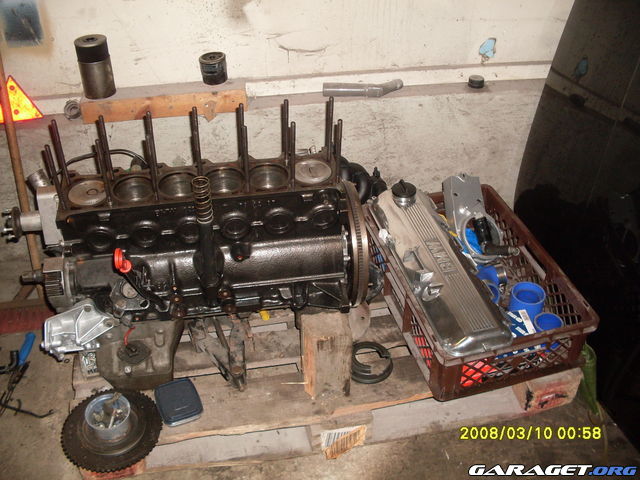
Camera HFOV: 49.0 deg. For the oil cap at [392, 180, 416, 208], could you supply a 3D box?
[{"bbox_3d":[0.222,-0.124,1.870,0.060,0.040,0.060,-1,39,0],"label":"oil cap"}]

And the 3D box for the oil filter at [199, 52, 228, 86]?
[{"bbox_3d":[-0.304,-0.488,2.009,0.075,0.069,0.075,-7,39,-7],"label":"oil filter"}]

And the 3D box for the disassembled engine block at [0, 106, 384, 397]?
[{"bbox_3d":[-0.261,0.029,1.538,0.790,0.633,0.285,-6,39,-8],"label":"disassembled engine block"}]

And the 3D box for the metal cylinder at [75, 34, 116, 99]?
[{"bbox_3d":[-0.611,-0.473,1.920,0.082,0.152,0.082,-7,40,-8],"label":"metal cylinder"}]

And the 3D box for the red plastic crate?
[{"bbox_3d":[0.389,0.110,1.863,0.397,0.159,0.592,-11,41,-11],"label":"red plastic crate"}]

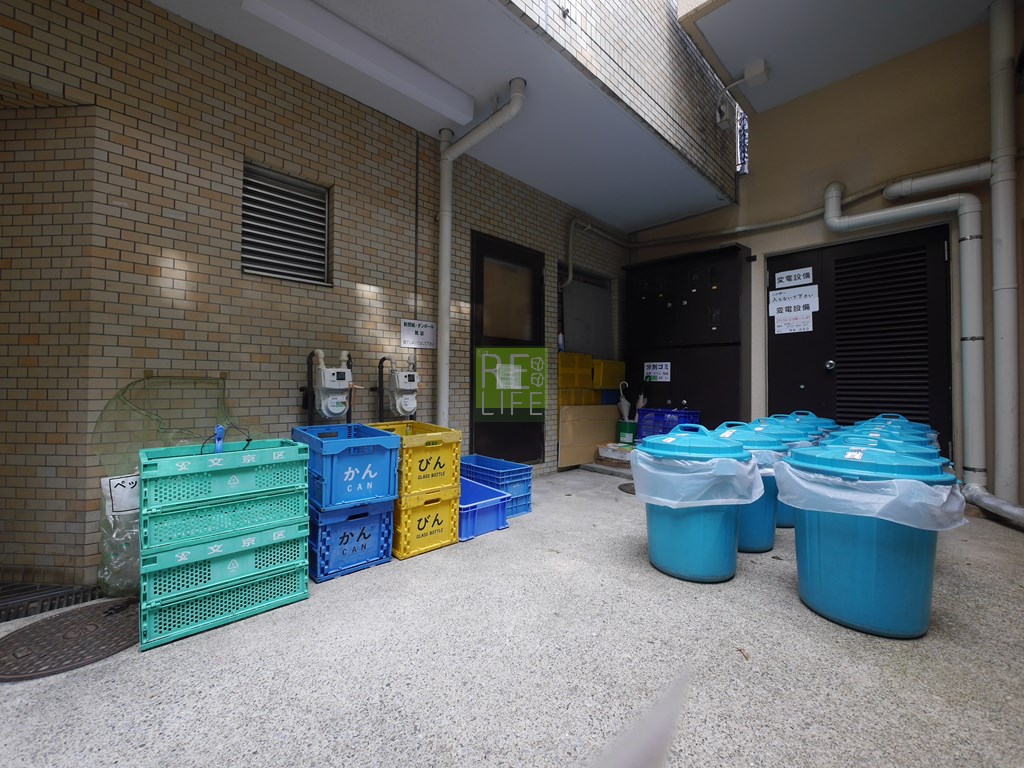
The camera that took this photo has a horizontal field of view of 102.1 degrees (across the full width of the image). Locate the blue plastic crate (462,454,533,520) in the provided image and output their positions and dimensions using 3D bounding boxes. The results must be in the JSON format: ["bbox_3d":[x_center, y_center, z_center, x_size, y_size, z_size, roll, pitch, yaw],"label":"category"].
[{"bbox_3d":[-0.183,0.739,3.049,0.610,0.320,0.310,0,0,44],"label":"blue plastic crate"}]

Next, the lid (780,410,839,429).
[{"bbox_3d":[2.559,0.304,3.641,0.570,0.130,0.570,1,-1,-44],"label":"lid"}]

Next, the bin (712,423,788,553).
[{"bbox_3d":[1.309,0.562,2.452,0.535,0.700,0.535,1,-1,-44],"label":"bin"}]

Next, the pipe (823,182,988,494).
[{"bbox_3d":[3.065,-0.465,3.293,0.915,2.550,0.200,-1,-1,45],"label":"pipe"}]

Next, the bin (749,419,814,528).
[{"bbox_3d":[1.740,0.567,2.829,0.535,0.700,0.535,1,-1,-44],"label":"bin"}]

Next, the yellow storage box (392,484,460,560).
[{"bbox_3d":[-0.617,0.747,2.455,0.367,0.322,0.530,1,-1,-43],"label":"yellow storage box"}]

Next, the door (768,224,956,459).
[{"bbox_3d":[3.000,-0.245,3.695,0.080,2.040,1.259,1,-1,-44],"label":"door"}]

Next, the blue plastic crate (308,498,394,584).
[{"bbox_3d":[-0.936,0.760,2.217,0.366,0.320,0.530,1,-1,-42],"label":"blue plastic crate"}]

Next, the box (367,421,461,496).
[{"bbox_3d":[-0.615,0.425,2.458,0.367,0.323,0.530,1,-1,-43],"label":"box"}]

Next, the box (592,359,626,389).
[{"bbox_3d":[1.085,-0.097,4.820,0.500,0.325,0.370,1,-1,-44],"label":"box"}]

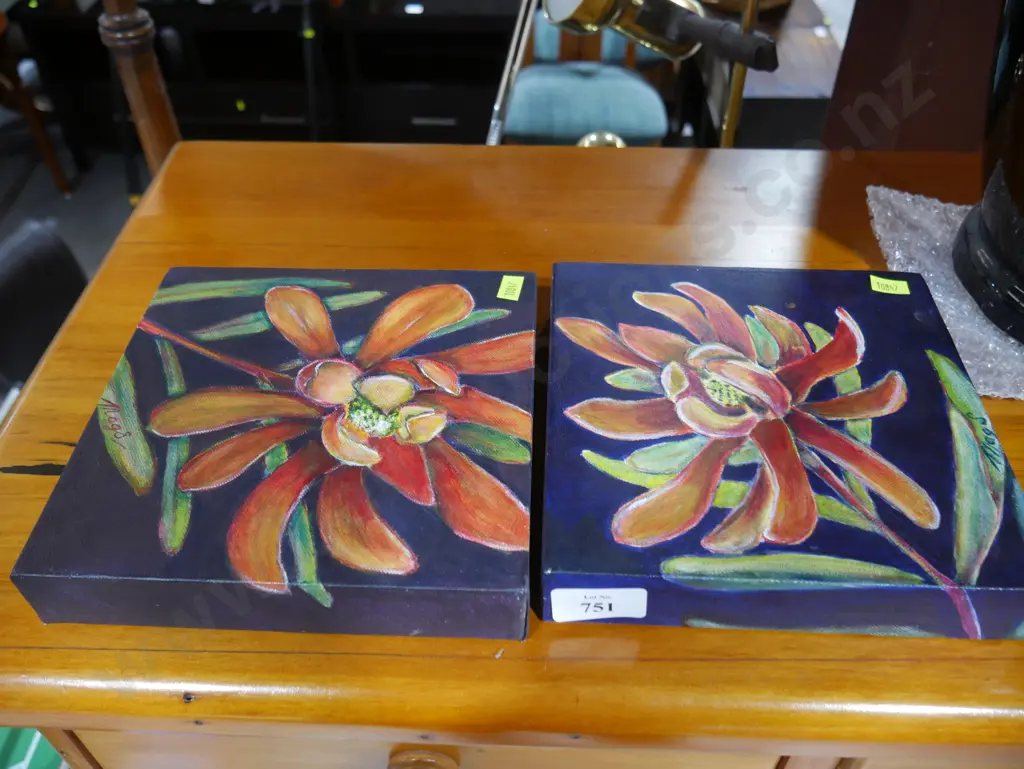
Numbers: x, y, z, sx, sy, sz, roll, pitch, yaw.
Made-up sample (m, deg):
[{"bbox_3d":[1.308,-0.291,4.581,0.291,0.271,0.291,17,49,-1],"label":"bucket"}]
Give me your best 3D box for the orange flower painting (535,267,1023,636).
[{"bbox_3d":[0.120,0.019,0.404,0.204,0.037,0.202,2,44,2],"label":"orange flower painting"}]

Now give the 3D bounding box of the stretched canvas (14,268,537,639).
[{"bbox_3d":[-0.091,0.020,0.405,0.203,0.037,0.201,1,44,2],"label":"stretched canvas"}]

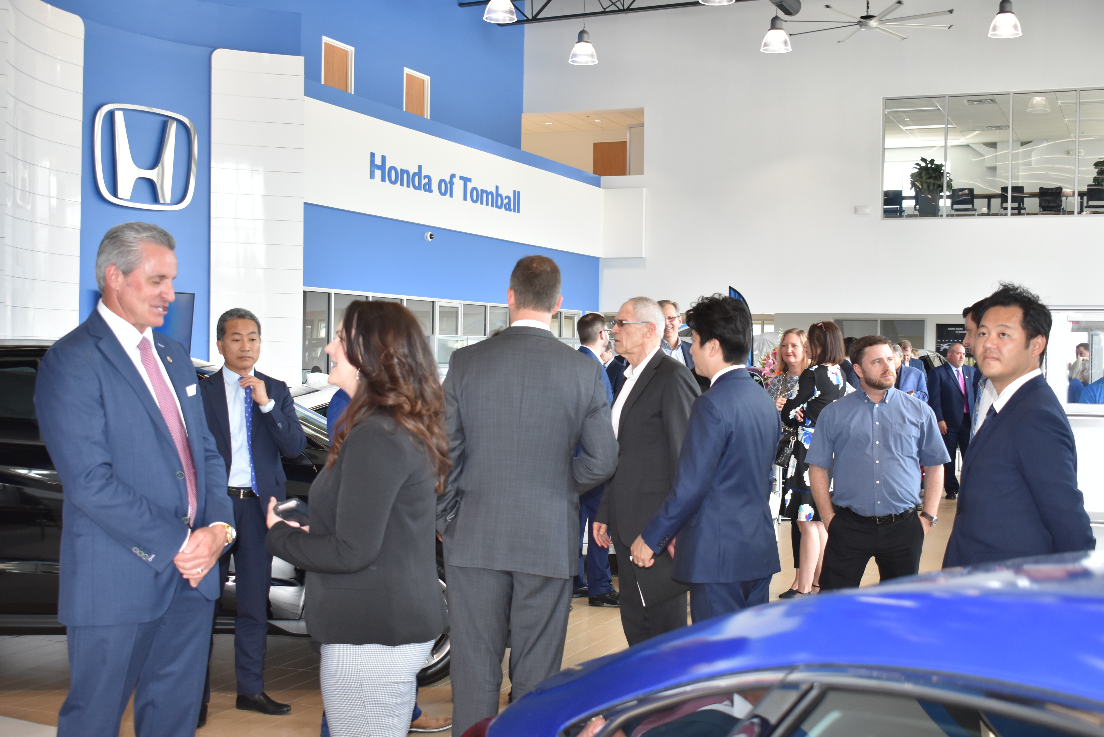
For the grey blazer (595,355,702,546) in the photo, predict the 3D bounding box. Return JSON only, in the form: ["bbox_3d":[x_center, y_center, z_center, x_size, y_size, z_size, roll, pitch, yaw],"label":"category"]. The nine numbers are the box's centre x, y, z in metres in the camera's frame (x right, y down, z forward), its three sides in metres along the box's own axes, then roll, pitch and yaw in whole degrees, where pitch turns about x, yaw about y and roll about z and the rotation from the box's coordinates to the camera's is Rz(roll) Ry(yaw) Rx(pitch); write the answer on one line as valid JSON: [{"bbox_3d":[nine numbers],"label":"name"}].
[{"bbox_3d":[0.389,0.310,5.550,0.320,0.770,0.470,1,1,-25],"label":"grey blazer"}]

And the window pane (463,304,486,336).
[{"bbox_3d":[-1.337,-0.839,24.300,0.060,0.560,0.900,1,1,22],"label":"window pane"}]

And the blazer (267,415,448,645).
[{"bbox_3d":[-0.505,0.409,3.650,0.420,0.610,0.430,1,1,16],"label":"blazer"}]

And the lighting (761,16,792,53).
[{"bbox_3d":[3.862,-5.764,24.300,0.540,0.580,0.540,1,1,0],"label":"lighting"}]

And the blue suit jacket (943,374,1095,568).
[{"bbox_3d":[1.210,0.369,3.650,0.310,0.700,0.450,0,1,-31],"label":"blue suit jacket"}]

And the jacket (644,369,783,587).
[{"bbox_3d":[0.513,0.343,4.500,0.360,0.680,0.470,1,1,37],"label":"jacket"}]

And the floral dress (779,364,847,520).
[{"bbox_3d":[1.727,0.489,9.250,0.380,1.050,0.420,1,1,33],"label":"floral dress"}]

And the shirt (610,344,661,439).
[{"bbox_3d":[0.352,0.206,5.300,0.300,0.620,0.460,0,1,-22],"label":"shirt"}]

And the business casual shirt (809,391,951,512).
[{"bbox_3d":[1.385,0.347,6.000,0.590,0.560,0.330,1,1,12],"label":"business casual shirt"}]

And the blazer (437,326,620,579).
[{"bbox_3d":[-0.078,0.266,4.500,0.550,0.800,0.360,1,1,17],"label":"blazer"}]

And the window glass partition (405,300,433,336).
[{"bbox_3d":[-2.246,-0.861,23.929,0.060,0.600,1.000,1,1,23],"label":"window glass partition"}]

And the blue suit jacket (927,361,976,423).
[{"bbox_3d":[4.524,0.301,15.900,0.570,0.760,0.350,0,1,-14],"label":"blue suit jacket"}]

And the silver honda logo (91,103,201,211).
[{"bbox_3d":[-4.822,-2.517,16.800,0.120,1.200,1.430,1,1,40],"label":"silver honda logo"}]

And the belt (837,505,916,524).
[{"bbox_3d":[1.331,0.598,5.800,0.360,0.080,0.270,1,1,9],"label":"belt"}]

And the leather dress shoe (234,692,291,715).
[{"bbox_3d":[-1.268,1.453,6.200,0.285,0.100,0.100,1,1,22],"label":"leather dress shoe"}]

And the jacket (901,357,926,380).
[{"bbox_3d":[4.226,0.231,16.800,0.520,0.720,0.320,1,1,23],"label":"jacket"}]

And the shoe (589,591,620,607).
[{"bbox_3d":[0.380,1.442,8.930,0.305,0.115,0.110,1,1,14],"label":"shoe"}]

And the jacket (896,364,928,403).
[{"bbox_3d":[3.727,0.335,15.000,0.520,0.760,0.360,1,1,30],"label":"jacket"}]

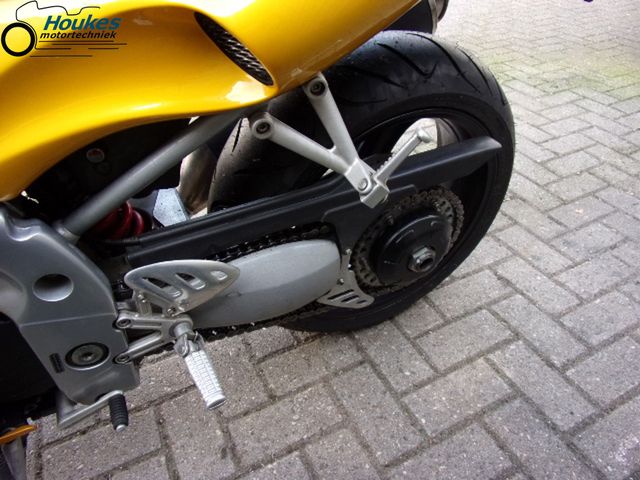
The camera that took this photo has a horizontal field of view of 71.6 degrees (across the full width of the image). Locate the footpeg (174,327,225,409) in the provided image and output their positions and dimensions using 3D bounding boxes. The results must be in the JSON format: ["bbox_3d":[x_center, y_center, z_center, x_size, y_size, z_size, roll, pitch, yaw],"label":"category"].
[{"bbox_3d":[-0.154,0.164,0.576,0.035,0.028,0.116,-20,46,-19],"label":"footpeg"}]

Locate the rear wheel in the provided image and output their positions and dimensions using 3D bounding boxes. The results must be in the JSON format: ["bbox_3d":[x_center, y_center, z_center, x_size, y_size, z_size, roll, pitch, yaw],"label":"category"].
[{"bbox_3d":[0.097,-0.070,0.879,0.630,0.630,0.186,-20,46,-19],"label":"rear wheel"}]

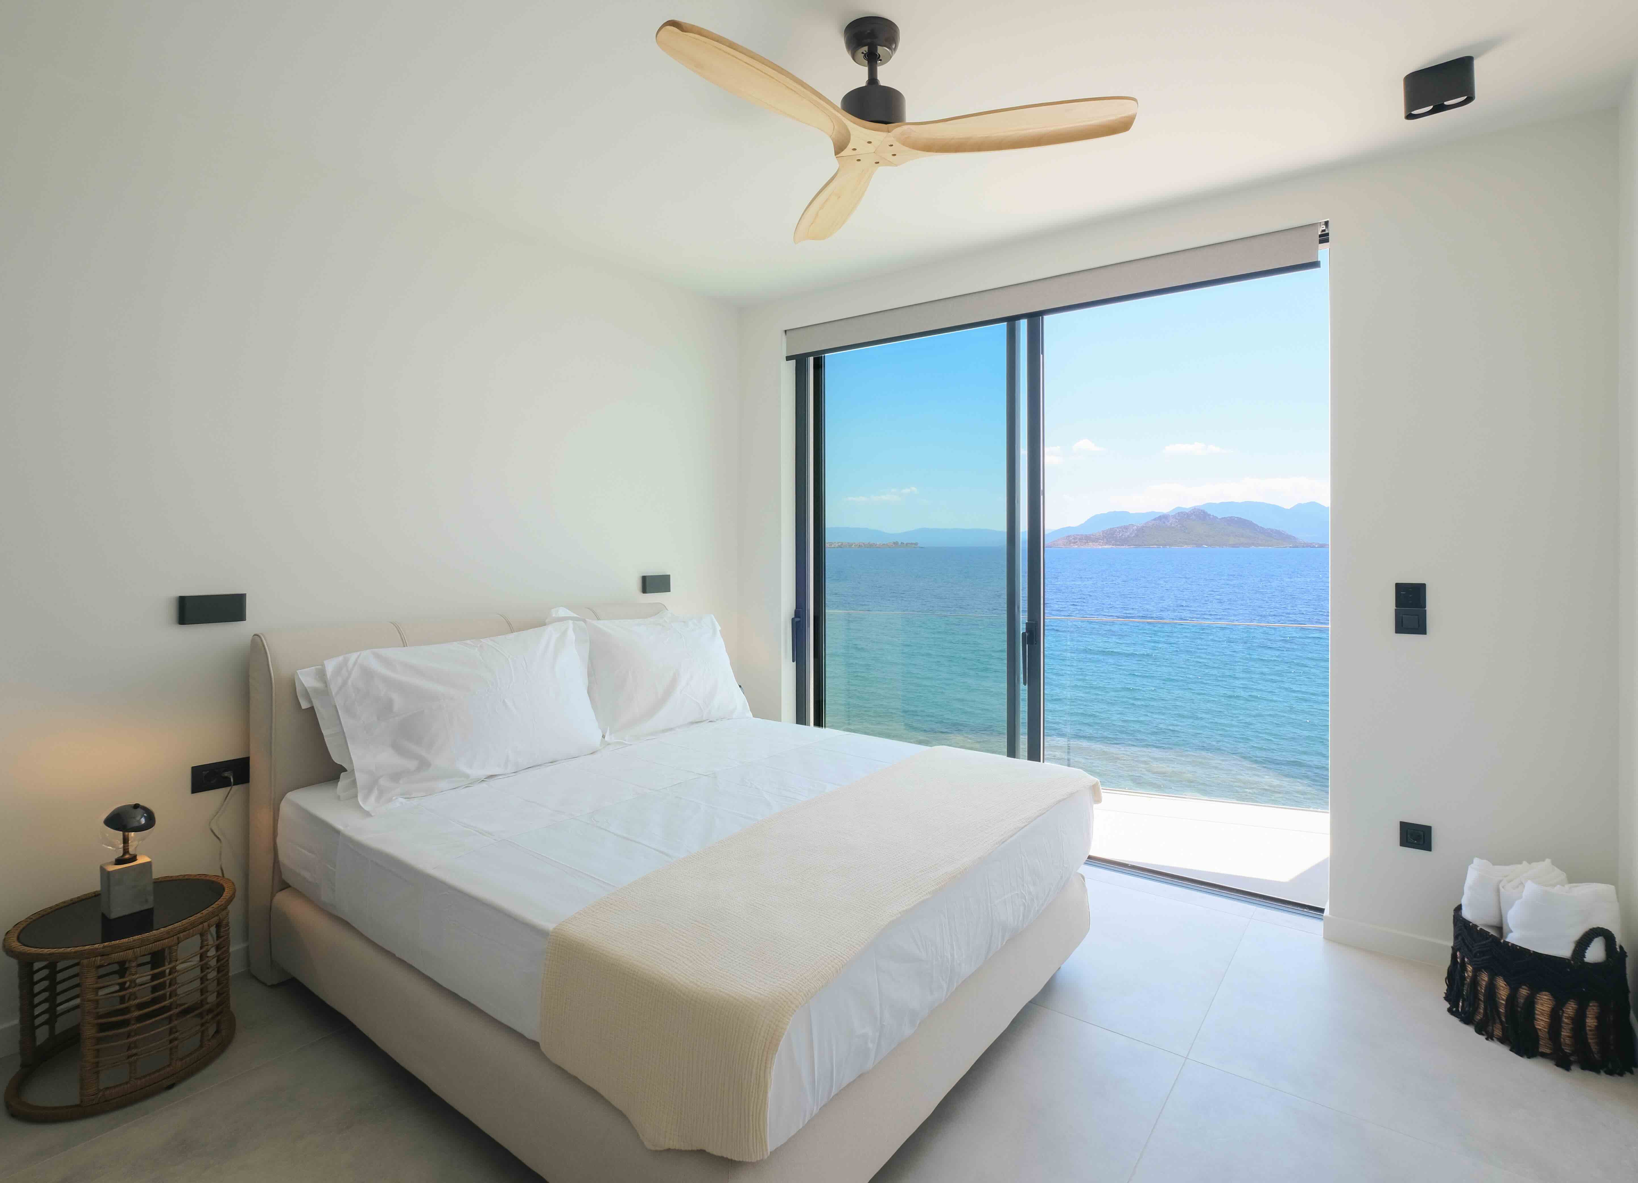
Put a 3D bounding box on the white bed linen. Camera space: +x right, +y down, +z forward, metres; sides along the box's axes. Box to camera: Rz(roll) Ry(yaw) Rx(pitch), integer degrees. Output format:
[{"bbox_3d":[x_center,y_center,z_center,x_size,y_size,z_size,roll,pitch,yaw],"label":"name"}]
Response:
[{"bbox_3d":[-0.408,0.779,2.467,2.050,0.290,1.670,1,2,36],"label":"white bed linen"}]

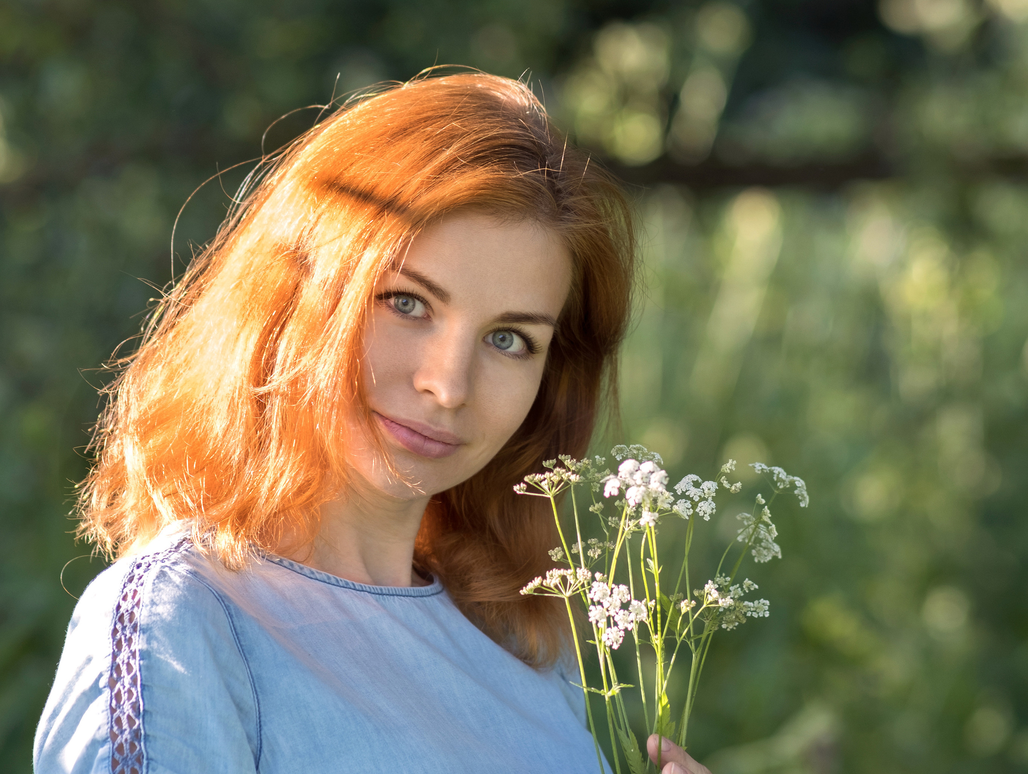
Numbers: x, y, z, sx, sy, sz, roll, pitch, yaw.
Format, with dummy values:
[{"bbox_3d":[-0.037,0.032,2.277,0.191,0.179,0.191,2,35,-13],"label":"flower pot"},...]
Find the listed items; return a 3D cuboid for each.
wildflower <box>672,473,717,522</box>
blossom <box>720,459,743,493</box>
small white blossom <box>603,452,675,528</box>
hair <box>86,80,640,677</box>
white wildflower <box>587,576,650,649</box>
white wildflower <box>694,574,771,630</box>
[{"bbox_3d":[0.101,0.062,3.070,0.025,0.028,0.023,0,3,-6],"label":"wildflower"},{"bbox_3d":[0.122,0.050,3.070,0.013,0.019,0.014,-1,3,-11],"label":"blossom"},{"bbox_3d":[0.070,0.058,3.060,0.041,0.041,0.036,0,3,-6],"label":"small white blossom"},{"bbox_3d":[-0.089,-0.011,3.150,0.285,0.325,0.255,11,3,-19],"label":"hair"},{"bbox_3d":[0.058,0.126,3.050,0.036,0.040,0.030,0,3,-6],"label":"white wildflower"},{"bbox_3d":[0.122,0.121,3.070,0.043,0.032,0.038,-1,3,-11],"label":"white wildflower"}]

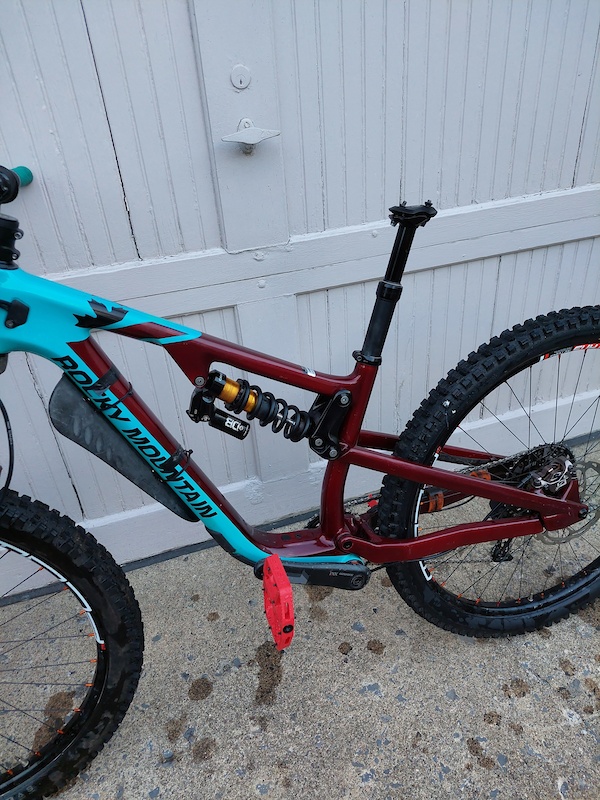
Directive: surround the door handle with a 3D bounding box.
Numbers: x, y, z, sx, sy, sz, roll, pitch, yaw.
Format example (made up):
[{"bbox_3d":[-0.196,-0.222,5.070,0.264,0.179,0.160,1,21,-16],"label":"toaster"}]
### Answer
[{"bbox_3d":[-0.096,-0.504,1.063,0.116,0.063,0.052,-13,32,-14],"label":"door handle"}]

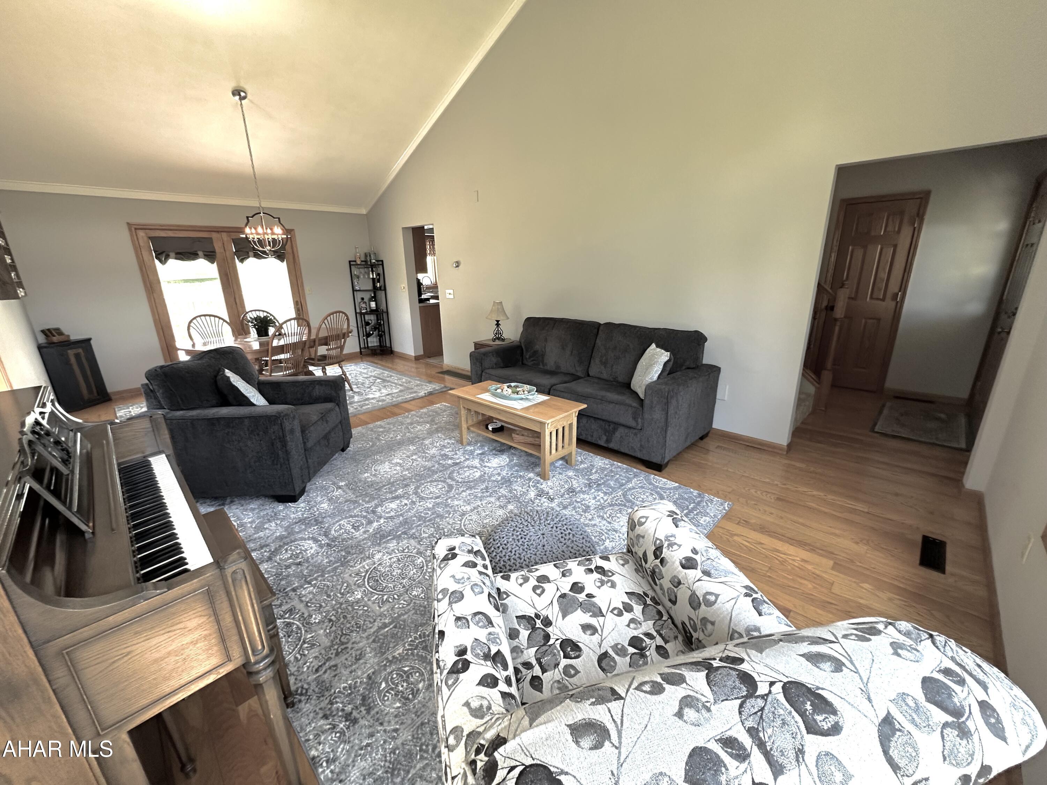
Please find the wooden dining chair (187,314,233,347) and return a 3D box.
[{"bbox_3d":[-3.382,-0.378,4.910,0.560,1.020,0.500,5,18,21],"label":"wooden dining chair"}]

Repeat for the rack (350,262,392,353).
[{"bbox_3d":[-2.659,-1.494,7.519,0.560,1.625,0.310,-1,17,0],"label":"rack"}]

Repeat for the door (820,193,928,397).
[{"bbox_3d":[3.775,-1.034,4.718,0.680,2.060,0.090,15,23,42],"label":"door"}]

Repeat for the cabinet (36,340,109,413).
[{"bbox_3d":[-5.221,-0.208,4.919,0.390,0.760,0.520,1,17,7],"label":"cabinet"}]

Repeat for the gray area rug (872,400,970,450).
[{"bbox_3d":[3.696,0.283,3.922,0.660,0.012,1.140,15,23,43],"label":"gray area rug"}]

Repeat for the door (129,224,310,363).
[{"bbox_3d":[-4.153,-1.286,6.133,0.120,2.090,1.920,15,23,43],"label":"door"}]

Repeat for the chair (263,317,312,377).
[{"bbox_3d":[-2.648,-0.311,4.632,0.560,1.020,0.500,5,18,19],"label":"chair"}]

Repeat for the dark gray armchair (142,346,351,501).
[{"bbox_3d":[-1.997,0.149,3.155,0.940,0.960,0.980,-1,17,0],"label":"dark gray armchair"}]

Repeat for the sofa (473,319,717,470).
[{"bbox_3d":[0.563,-0.179,4.016,2.170,0.970,0.970,15,23,42],"label":"sofa"}]

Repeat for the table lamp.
[{"bbox_3d":[-0.313,-0.867,5.149,0.290,0.485,0.290,-1,17,0],"label":"table lamp"}]

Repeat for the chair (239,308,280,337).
[{"bbox_3d":[-3.176,-0.518,5.354,0.550,1.000,0.480,15,23,42],"label":"chair"}]

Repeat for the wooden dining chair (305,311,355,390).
[{"bbox_3d":[-2.413,-0.468,5.135,0.560,1.020,0.500,5,18,19],"label":"wooden dining chair"}]

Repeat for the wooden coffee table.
[{"bbox_3d":[-0.069,0.275,3.410,1.090,0.480,0.455,15,23,42],"label":"wooden coffee table"}]

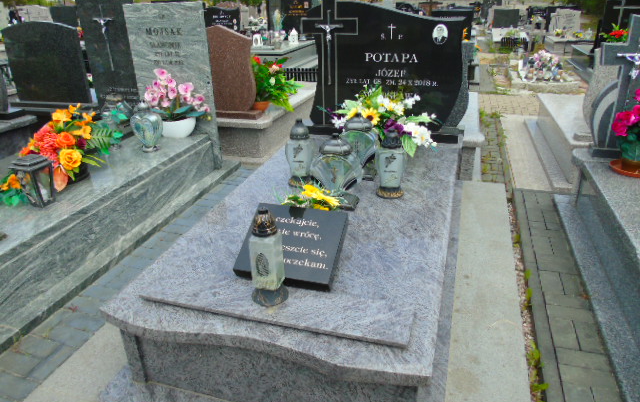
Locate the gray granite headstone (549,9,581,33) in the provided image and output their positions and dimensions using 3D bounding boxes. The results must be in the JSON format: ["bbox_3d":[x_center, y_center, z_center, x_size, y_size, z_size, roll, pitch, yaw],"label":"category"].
[{"bbox_3d":[5.884,-4.311,11.100,0.700,0.530,0.120,6,27,16],"label":"gray granite headstone"}]

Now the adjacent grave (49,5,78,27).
[{"bbox_3d":[-6.009,-4.343,11.000,0.850,0.650,0.120,6,27,16],"label":"adjacent grave"}]

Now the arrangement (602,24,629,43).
[{"bbox_3d":[4.362,-2.405,6.800,0.450,0.400,0.360,6,27,16],"label":"arrangement"}]

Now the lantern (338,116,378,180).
[{"bbox_3d":[0.216,-0.312,2.604,0.215,0.365,0.120,6,26,16],"label":"lantern"}]

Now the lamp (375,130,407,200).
[{"bbox_3d":[0.371,-0.200,2.378,0.145,0.345,0.140,3,25,11],"label":"lamp"}]

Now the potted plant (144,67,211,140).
[{"bbox_3d":[-1.119,-0.757,3.603,0.440,0.520,0.280,6,26,16],"label":"potted plant"}]

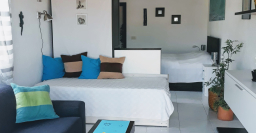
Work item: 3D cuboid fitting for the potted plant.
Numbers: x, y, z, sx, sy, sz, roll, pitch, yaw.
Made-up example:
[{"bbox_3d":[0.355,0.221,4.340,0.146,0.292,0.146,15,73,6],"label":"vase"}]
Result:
[{"bbox_3d":[1.459,0.177,4.121,0.500,1.190,0.550,1,9,9],"label":"potted plant"}]

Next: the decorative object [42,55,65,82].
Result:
[{"bbox_3d":[-1.238,0.025,4.439,0.400,0.385,0.140,-9,-3,-44],"label":"decorative object"}]

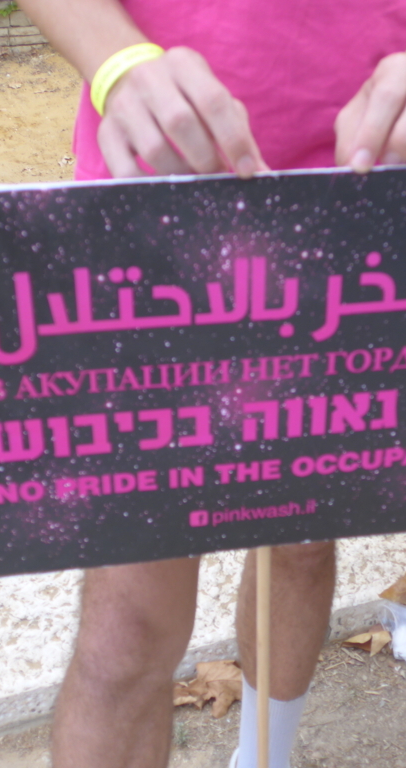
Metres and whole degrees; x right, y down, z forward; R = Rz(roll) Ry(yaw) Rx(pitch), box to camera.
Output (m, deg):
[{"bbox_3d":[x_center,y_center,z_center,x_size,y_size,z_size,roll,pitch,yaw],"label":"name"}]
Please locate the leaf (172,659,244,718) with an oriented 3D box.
[{"bbox_3d":[0.006,0.463,1.582,0.135,0.040,0.090,6,28,13],"label":"leaf"}]

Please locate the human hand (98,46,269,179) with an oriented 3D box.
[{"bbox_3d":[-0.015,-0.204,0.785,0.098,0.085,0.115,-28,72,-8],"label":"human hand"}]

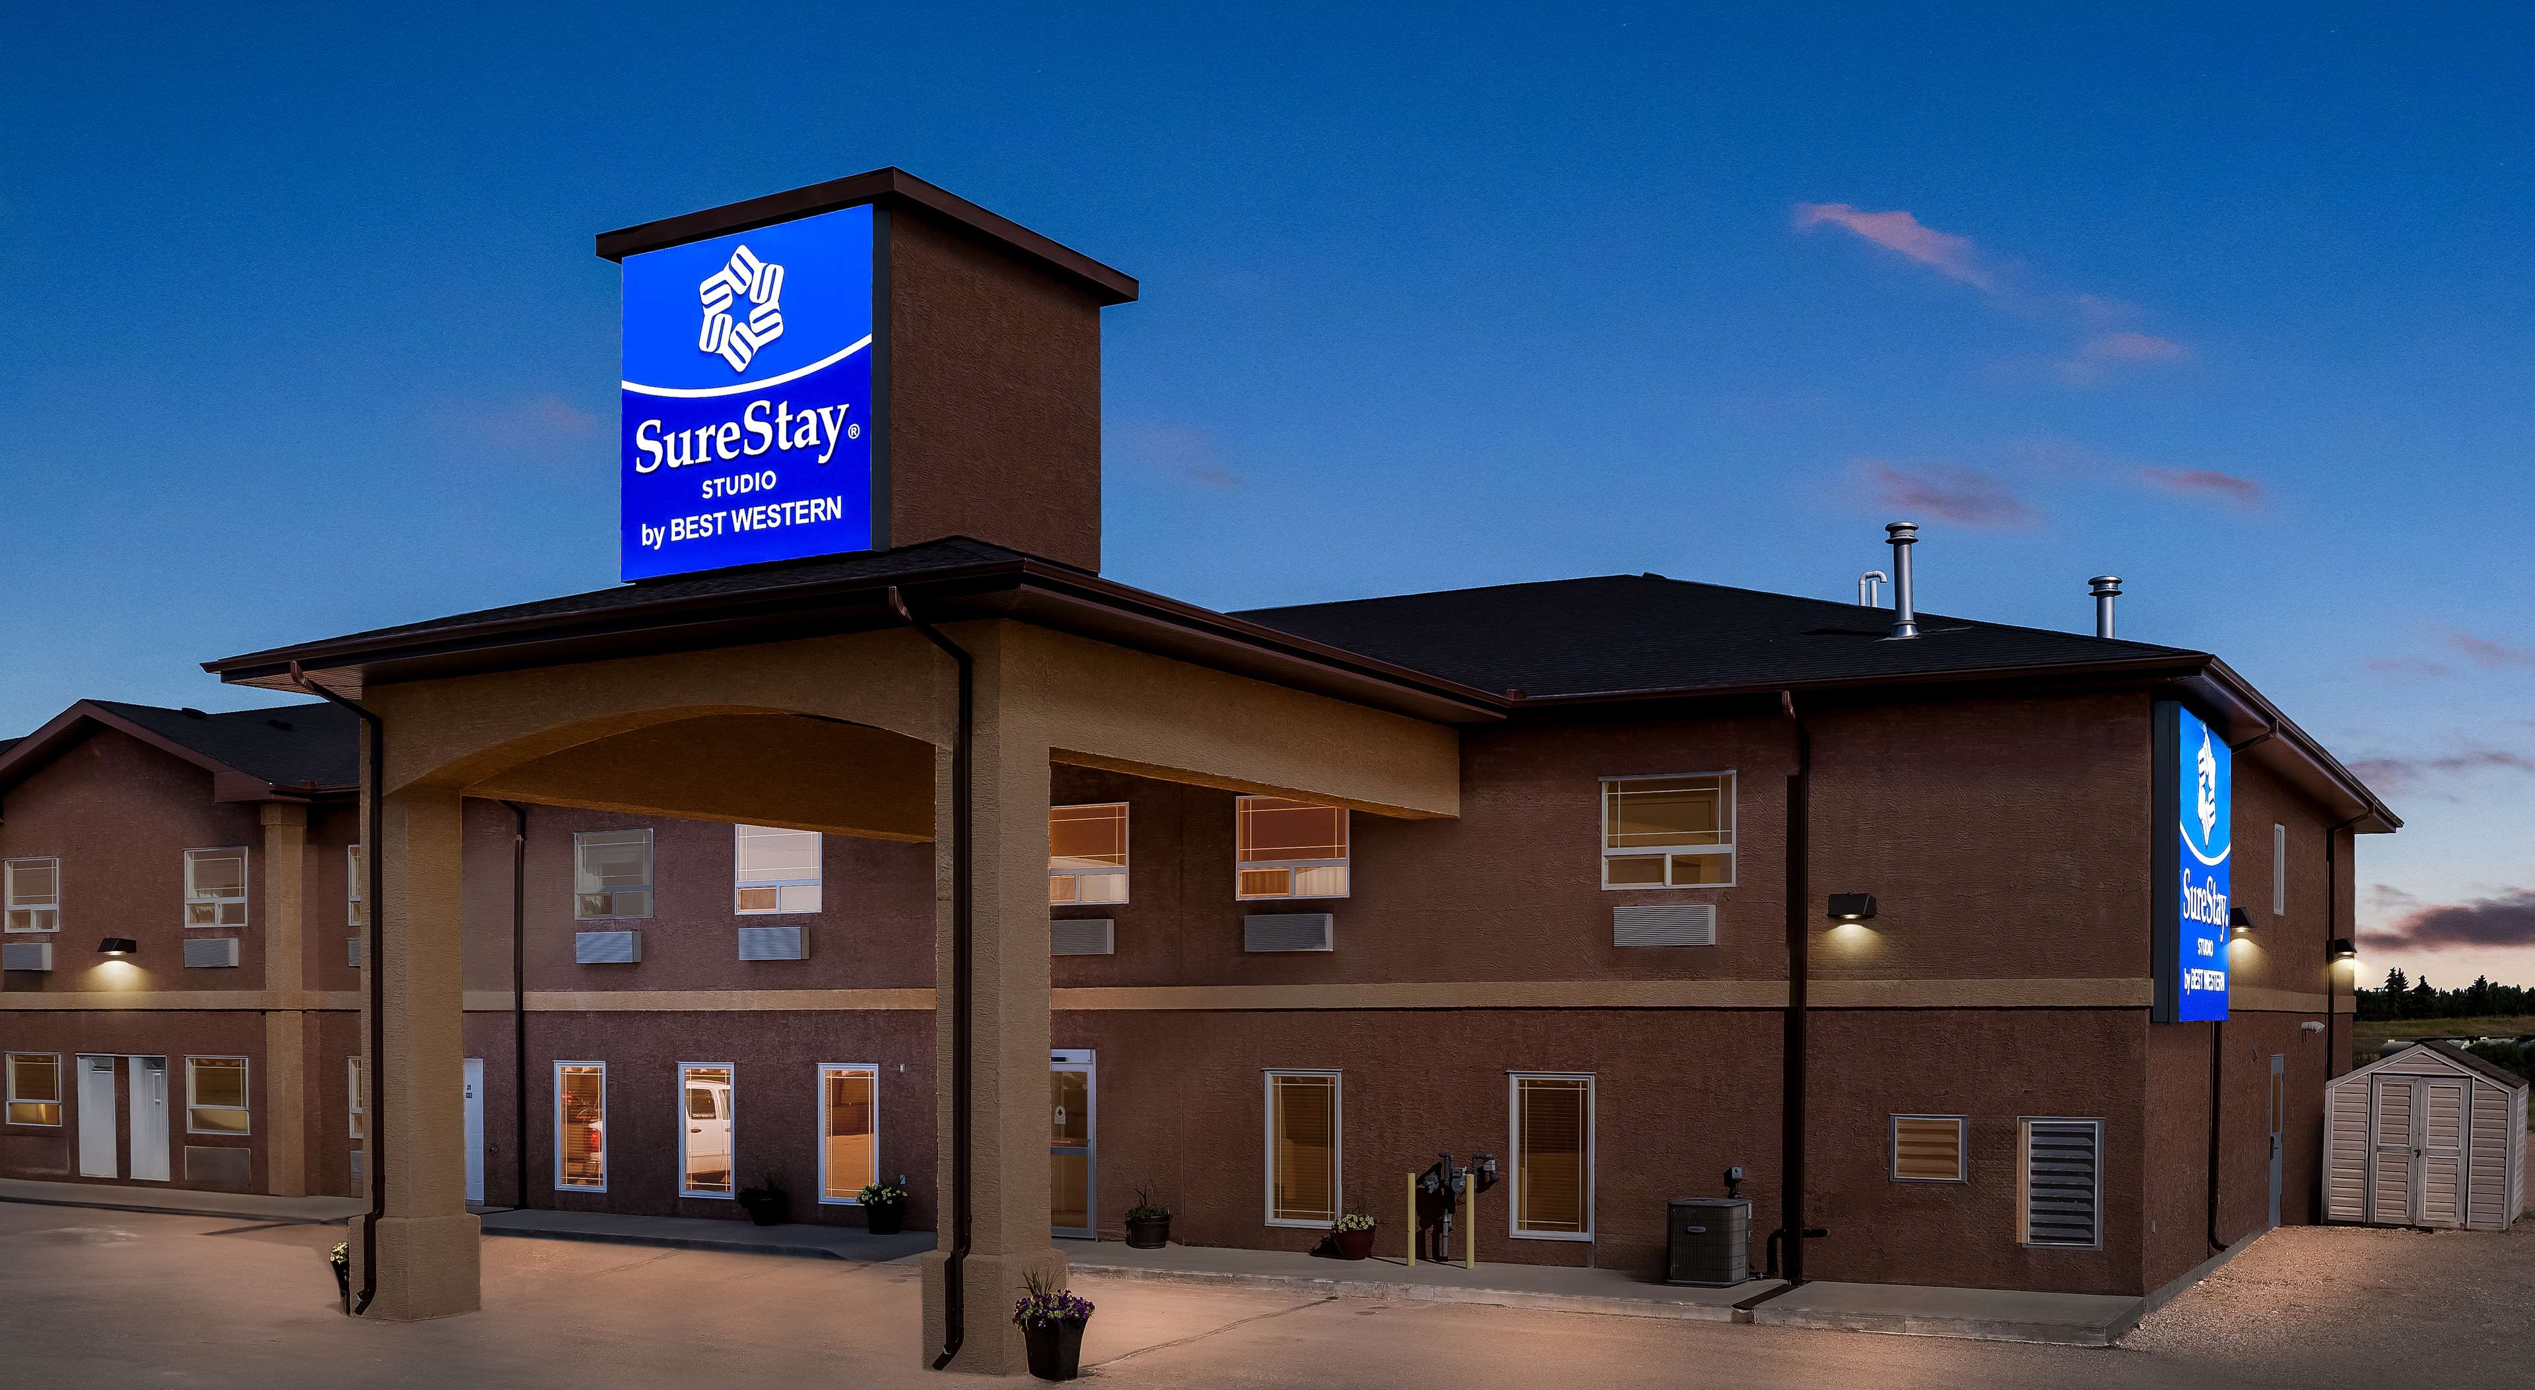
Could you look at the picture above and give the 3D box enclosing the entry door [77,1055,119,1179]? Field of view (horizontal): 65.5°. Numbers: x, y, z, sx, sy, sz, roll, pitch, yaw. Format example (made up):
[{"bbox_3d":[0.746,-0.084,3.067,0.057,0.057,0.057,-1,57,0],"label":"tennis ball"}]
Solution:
[{"bbox_3d":[-18.924,6.829,31.903,0.980,2.030,0.080,-2,-4,26],"label":"entry door"}]

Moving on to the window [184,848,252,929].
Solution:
[{"bbox_3d":[-16.547,3.050,31.057,1.480,1.240,0.120,-2,-5,25],"label":"window"}]

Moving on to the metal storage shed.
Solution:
[{"bbox_3d":[15.279,5.743,26.000,2.130,2.250,1.950,-3,-5,34],"label":"metal storage shed"}]

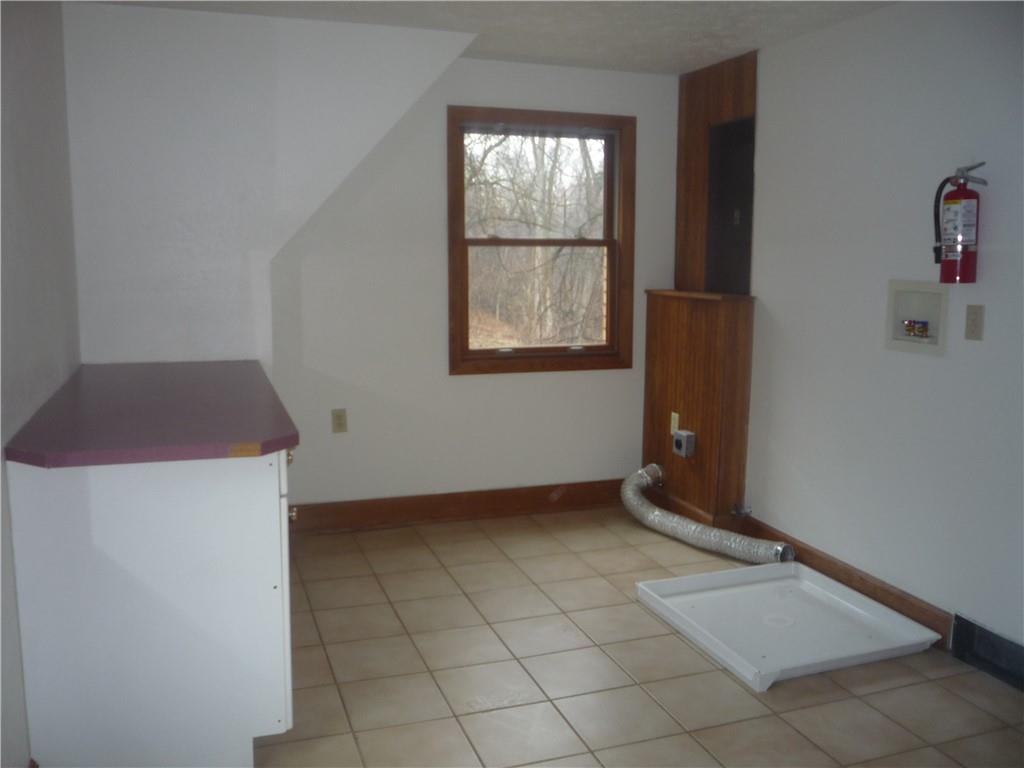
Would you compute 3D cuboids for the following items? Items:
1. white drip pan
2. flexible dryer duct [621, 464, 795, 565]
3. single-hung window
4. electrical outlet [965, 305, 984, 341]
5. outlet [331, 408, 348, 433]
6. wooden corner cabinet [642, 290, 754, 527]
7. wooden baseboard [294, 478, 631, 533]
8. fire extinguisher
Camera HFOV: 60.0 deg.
[{"bbox_3d":[0.986,0.863,3.275,0.767,0.067,0.810,-3,9,-19],"label":"white drip pan"},{"bbox_3d":[0.898,0.621,4.267,0.400,0.260,1.060,-3,9,-19],"label":"flexible dryer duct"},{"bbox_3d":[0.158,-0.711,4.513,1.010,1.305,0.100,-3,9,-19],"label":"single-hung window"},{"bbox_3d":[1.525,-0.202,2.931,0.010,0.117,0.072,-3,9,-19],"label":"electrical outlet"},{"bbox_3d":[-0.828,0.179,4.262,0.072,0.115,0.010,-3,9,-19],"label":"outlet"},{"bbox_3d":[0.916,0.130,4.486,0.190,1.171,0.737,-3,9,-19],"label":"wooden corner cabinet"},{"bbox_3d":[-0.220,0.628,4.541,2.002,0.150,0.018,-3,9,-19],"label":"wooden baseboard"},{"bbox_3d":[1.457,-0.519,2.883,0.120,0.389,0.192,-3,9,-19],"label":"fire extinguisher"}]

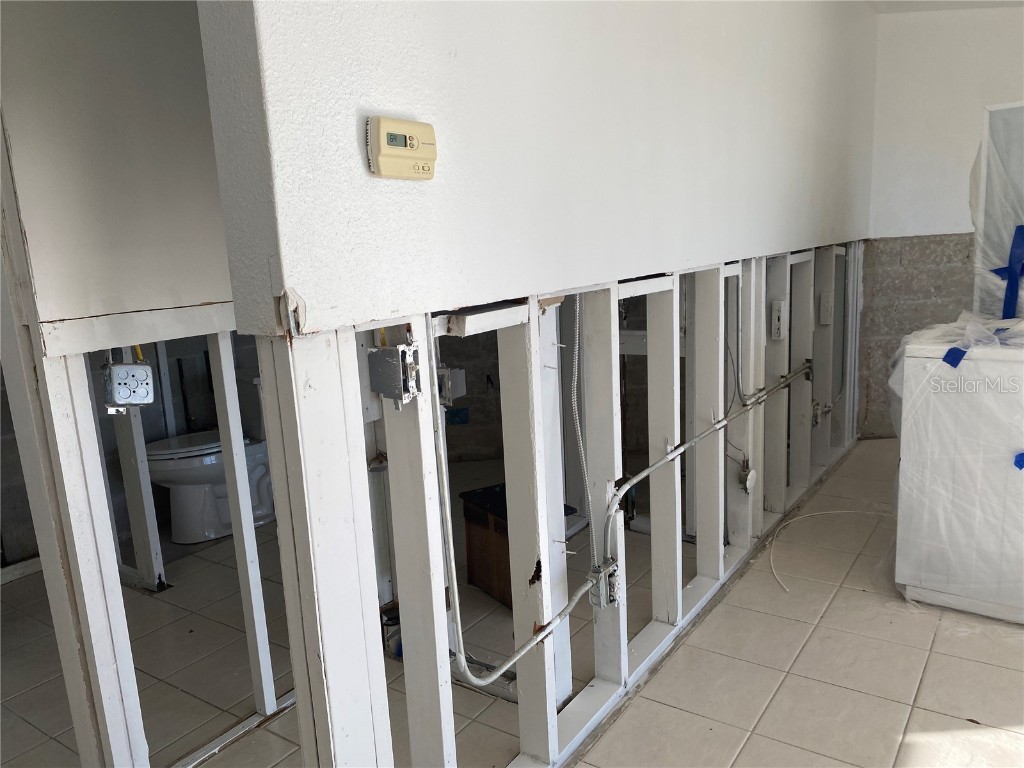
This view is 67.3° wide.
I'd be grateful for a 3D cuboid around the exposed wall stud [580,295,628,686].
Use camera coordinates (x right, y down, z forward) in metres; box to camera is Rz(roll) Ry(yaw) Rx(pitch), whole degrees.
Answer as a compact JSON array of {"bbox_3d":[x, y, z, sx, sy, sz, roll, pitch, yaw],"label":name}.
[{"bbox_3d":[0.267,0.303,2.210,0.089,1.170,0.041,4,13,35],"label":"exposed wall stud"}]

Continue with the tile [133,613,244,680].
[{"bbox_3d":[-1.172,0.931,2.733,0.333,0.010,0.333,4,13,35],"label":"tile"}]

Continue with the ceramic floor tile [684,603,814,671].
[{"bbox_3d":[0.792,0.836,2.554,0.333,0.010,0.333,4,12,35],"label":"ceramic floor tile"}]

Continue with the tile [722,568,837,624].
[{"bbox_3d":[0.986,0.777,2.825,0.333,0.010,0.333,4,12,35],"label":"tile"}]

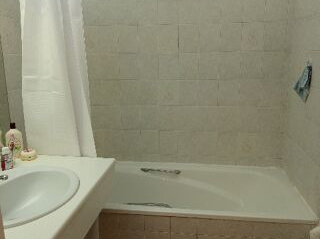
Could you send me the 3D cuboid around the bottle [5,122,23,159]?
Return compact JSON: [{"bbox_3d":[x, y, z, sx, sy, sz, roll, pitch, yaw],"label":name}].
[{"bbox_3d":[-0.774,0.110,1.565,0.081,0.189,0.050,-7,13,-27],"label":"bottle"}]

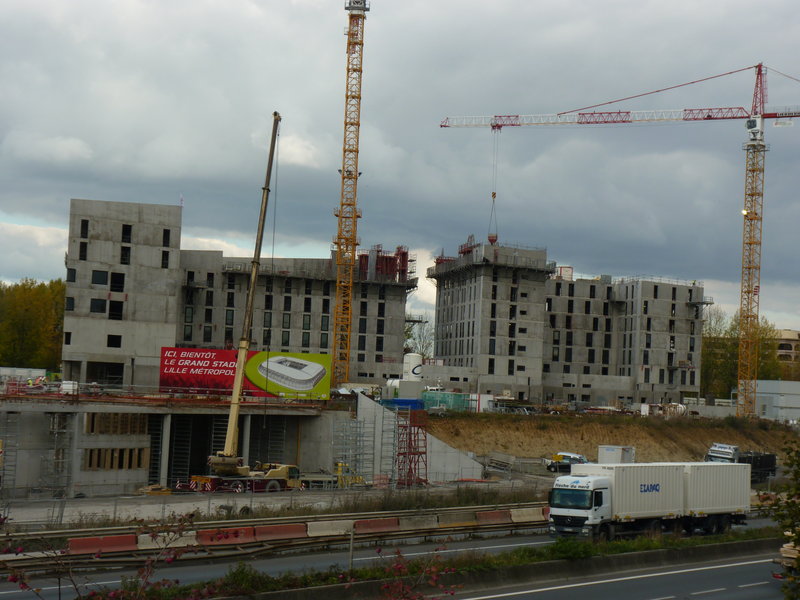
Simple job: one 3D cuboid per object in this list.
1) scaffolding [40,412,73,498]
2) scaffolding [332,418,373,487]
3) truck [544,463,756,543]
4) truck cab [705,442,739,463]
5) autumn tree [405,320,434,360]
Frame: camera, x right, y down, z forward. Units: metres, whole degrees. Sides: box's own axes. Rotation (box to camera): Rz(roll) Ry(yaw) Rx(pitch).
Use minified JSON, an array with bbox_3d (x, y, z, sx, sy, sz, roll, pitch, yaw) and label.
[{"bbox_3d":[-20.995,9.501,102.000,1.200,5.100,1.700,1,-4,32],"label":"scaffolding"},{"bbox_3d":[-3.423,11.227,122.500,1.900,5.150,2.500,1,-4,32],"label":"scaffolding"},{"bbox_3d":[14.133,11.027,91.944,2.550,3.870,18.180,0,-4,38],"label":"truck"},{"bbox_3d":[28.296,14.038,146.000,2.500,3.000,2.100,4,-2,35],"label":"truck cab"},{"bbox_3d":[3.691,10.601,315.000,7.500,14.000,7.500,3,-3,0],"label":"autumn tree"}]

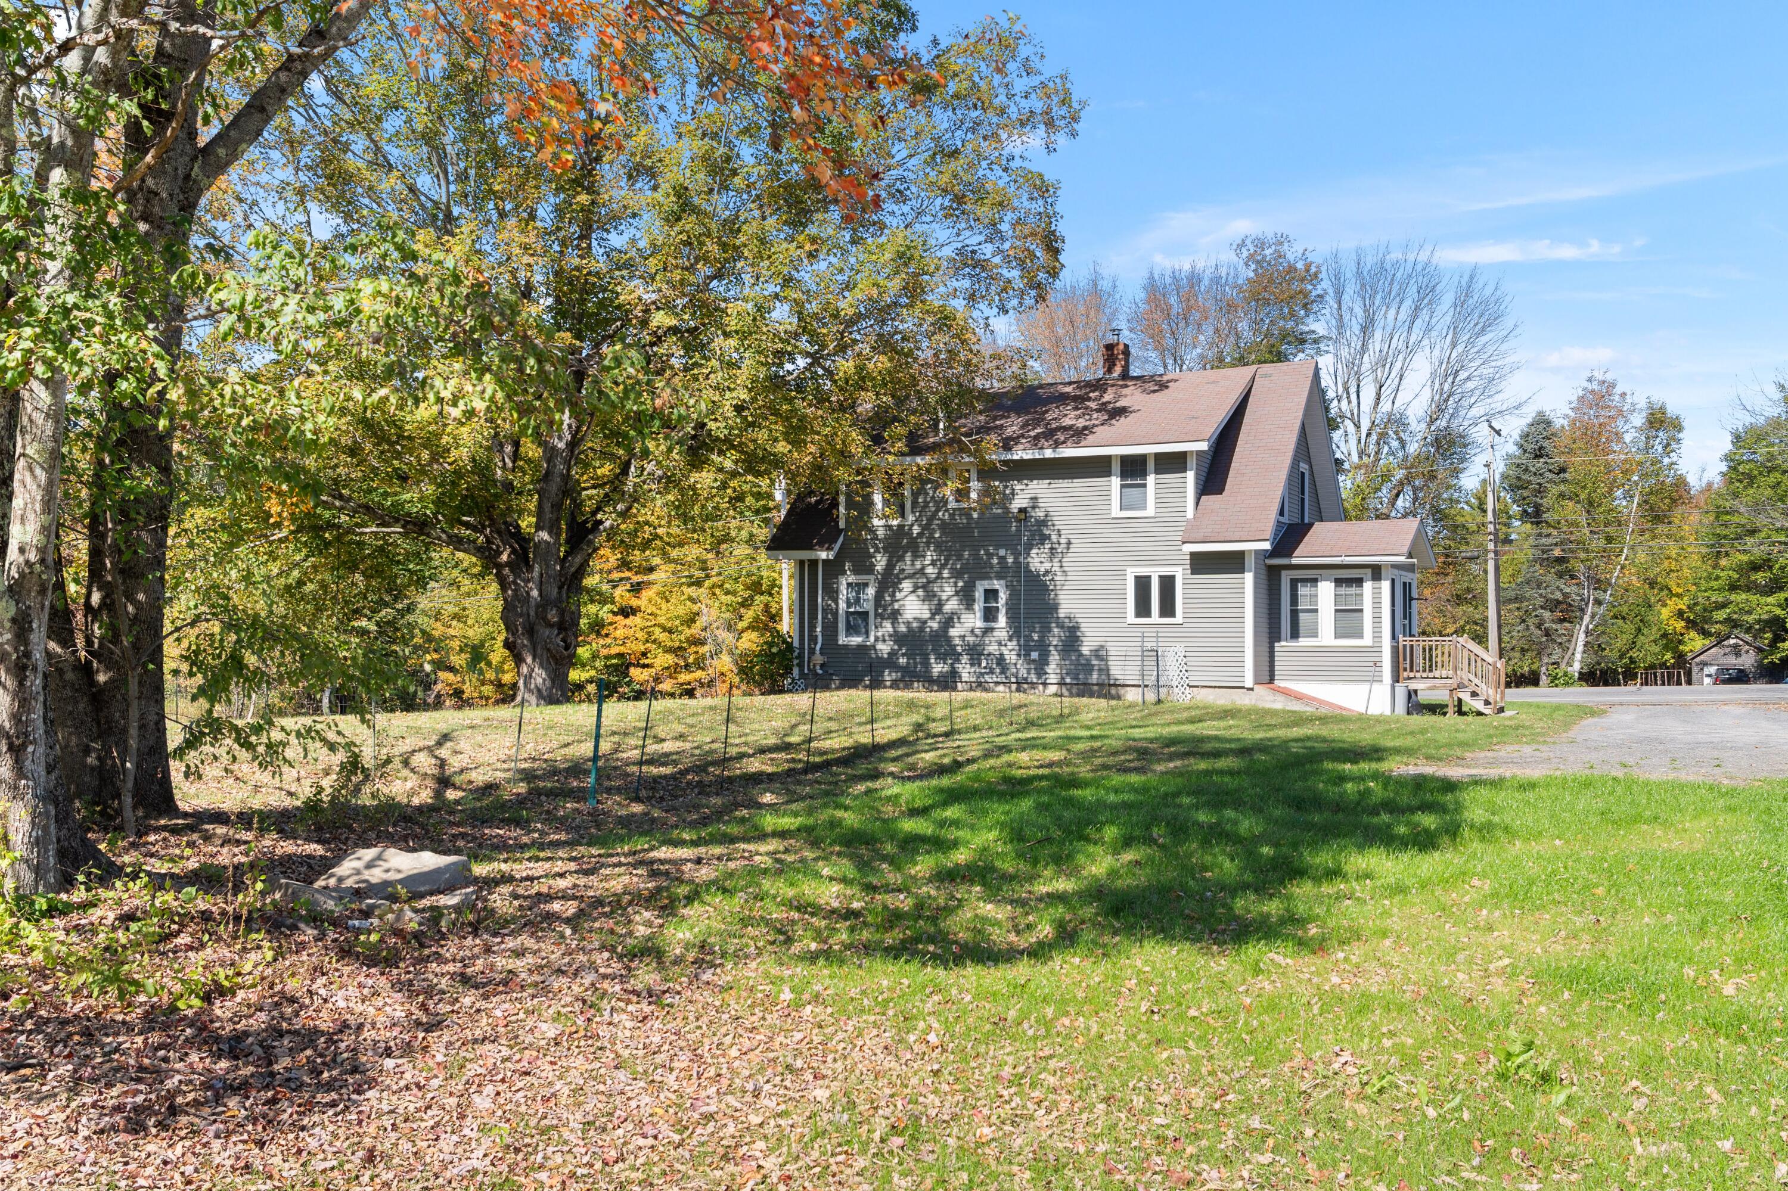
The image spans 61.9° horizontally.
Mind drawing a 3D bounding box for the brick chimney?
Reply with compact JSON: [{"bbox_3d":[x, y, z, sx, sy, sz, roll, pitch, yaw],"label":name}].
[{"bbox_3d":[5.330,-5.800,35.900,0.530,1.080,0.470,0,0,29],"label":"brick chimney"}]

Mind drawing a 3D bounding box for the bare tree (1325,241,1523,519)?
[{"bbox_3d":[19.300,-4.800,54.500,8.000,16.200,8.000,0,0,0],"label":"bare tree"}]

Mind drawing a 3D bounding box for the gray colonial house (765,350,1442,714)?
[{"bbox_3d":[5.200,-1.450,35.850,14.650,7.700,7.750,0,0,29],"label":"gray colonial house"}]

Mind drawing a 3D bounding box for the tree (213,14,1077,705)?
[{"bbox_3d":[-5.300,-5.000,30.200,17.800,14.600,16.000,0,0,0],"label":"tree"}]

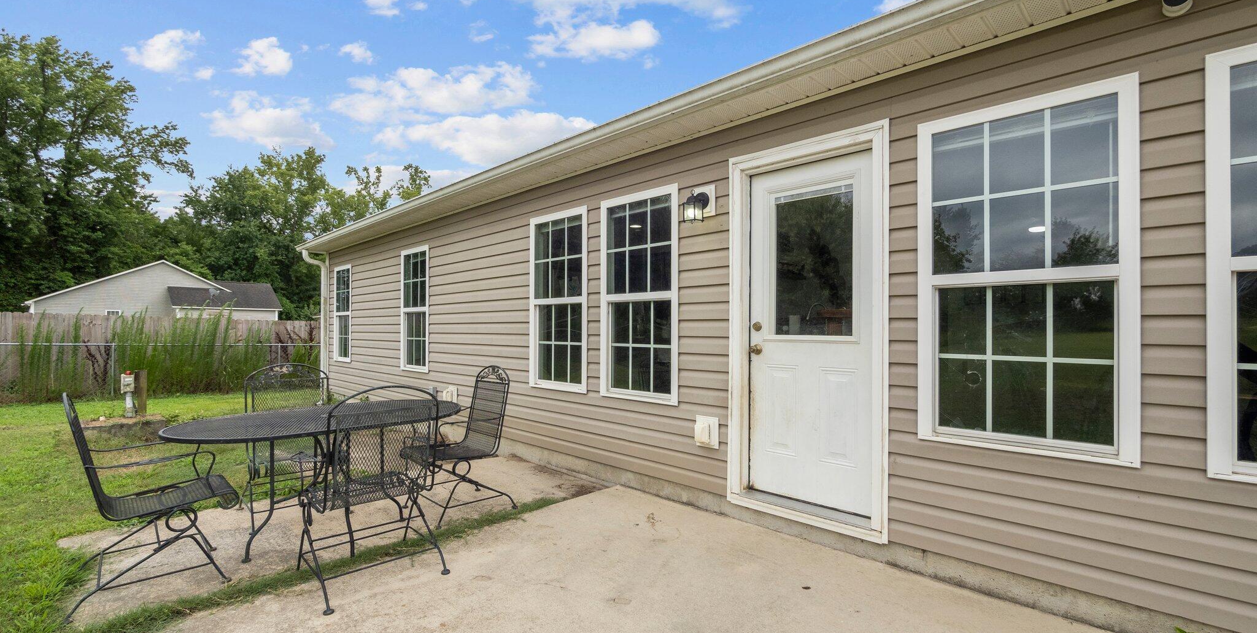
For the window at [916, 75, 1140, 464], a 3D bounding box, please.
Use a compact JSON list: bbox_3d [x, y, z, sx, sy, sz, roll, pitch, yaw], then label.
[{"bbox_3d":[1.735,-0.181,2.275,0.775,1.555,0.060,-1,-1,43],"label":"window"}]

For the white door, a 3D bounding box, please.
[{"bbox_3d":[1.077,0.098,3.010,0.800,2.020,0.055,-1,-1,43],"label":"white door"}]

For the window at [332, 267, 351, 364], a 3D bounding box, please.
[{"bbox_3d":[-4.675,-0.036,8.342,0.775,1.555,0.060,-1,-1,43],"label":"window"}]

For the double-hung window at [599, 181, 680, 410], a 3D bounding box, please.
[{"bbox_3d":[0.073,-0.144,3.850,0.775,1.555,0.060,-1,-1,43],"label":"double-hung window"}]

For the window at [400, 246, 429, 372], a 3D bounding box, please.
[{"bbox_3d":[-2.706,-0.082,6.457,0.775,1.555,0.060,-1,-1,43],"label":"window"}]

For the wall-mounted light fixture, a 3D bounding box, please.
[{"bbox_3d":[0.451,-0.739,3.364,0.180,0.265,0.190,-1,-1,43],"label":"wall-mounted light fixture"}]

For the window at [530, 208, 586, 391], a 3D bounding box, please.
[{"bbox_3d":[-0.621,-0.133,4.490,0.775,1.555,0.060,-1,-1,43],"label":"window"}]

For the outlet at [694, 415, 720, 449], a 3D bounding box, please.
[{"bbox_3d":[0.511,0.774,3.373,0.177,0.207,0.080,-1,-1,43],"label":"outlet"}]

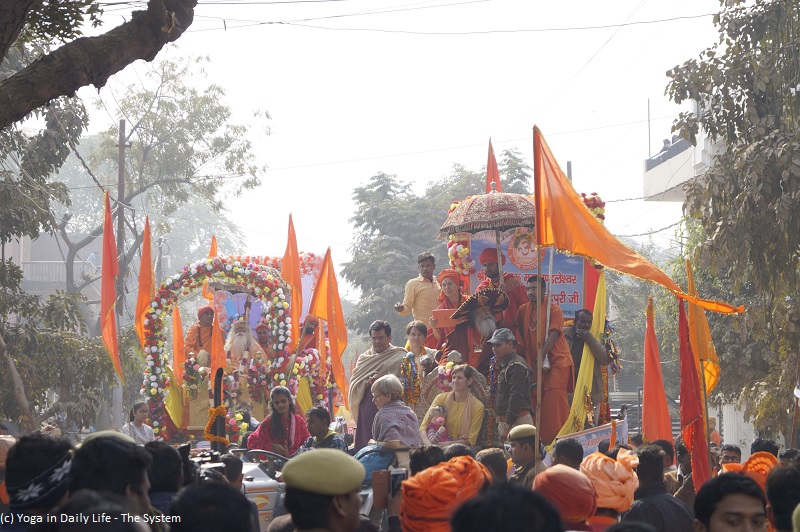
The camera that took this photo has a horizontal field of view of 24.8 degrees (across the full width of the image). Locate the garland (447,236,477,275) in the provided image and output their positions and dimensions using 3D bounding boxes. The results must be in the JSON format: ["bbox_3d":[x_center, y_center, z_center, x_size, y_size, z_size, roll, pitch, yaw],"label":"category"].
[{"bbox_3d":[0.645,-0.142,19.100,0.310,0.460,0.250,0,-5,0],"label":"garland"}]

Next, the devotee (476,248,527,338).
[{"bbox_3d":[0.940,0.726,16.617,0.520,1.780,0.360,-2,-6,23],"label":"devotee"}]

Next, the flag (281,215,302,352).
[{"bbox_3d":[-1.162,0.185,19.431,0.250,1.480,0.200,0,-5,0],"label":"flag"}]

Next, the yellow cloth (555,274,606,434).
[{"bbox_3d":[1.595,0.786,16.000,0.430,1.460,0.280,0,-4,0],"label":"yellow cloth"}]

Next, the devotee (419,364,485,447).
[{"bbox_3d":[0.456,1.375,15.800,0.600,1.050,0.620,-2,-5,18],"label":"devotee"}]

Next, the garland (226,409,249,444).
[{"bbox_3d":[-1.572,1.559,17.482,0.250,0.380,0.240,0,-5,0],"label":"garland"}]

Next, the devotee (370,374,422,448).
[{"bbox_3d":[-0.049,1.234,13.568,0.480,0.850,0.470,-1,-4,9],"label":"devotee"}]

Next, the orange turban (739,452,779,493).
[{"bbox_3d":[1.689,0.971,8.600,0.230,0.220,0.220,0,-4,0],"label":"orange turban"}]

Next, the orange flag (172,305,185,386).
[{"bbox_3d":[-2.464,0.886,20.300,0.160,0.920,0.120,0,-5,0],"label":"orange flag"}]

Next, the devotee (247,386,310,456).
[{"bbox_3d":[-0.980,1.459,14.800,0.540,0.980,0.600,-1,-5,9],"label":"devotee"}]

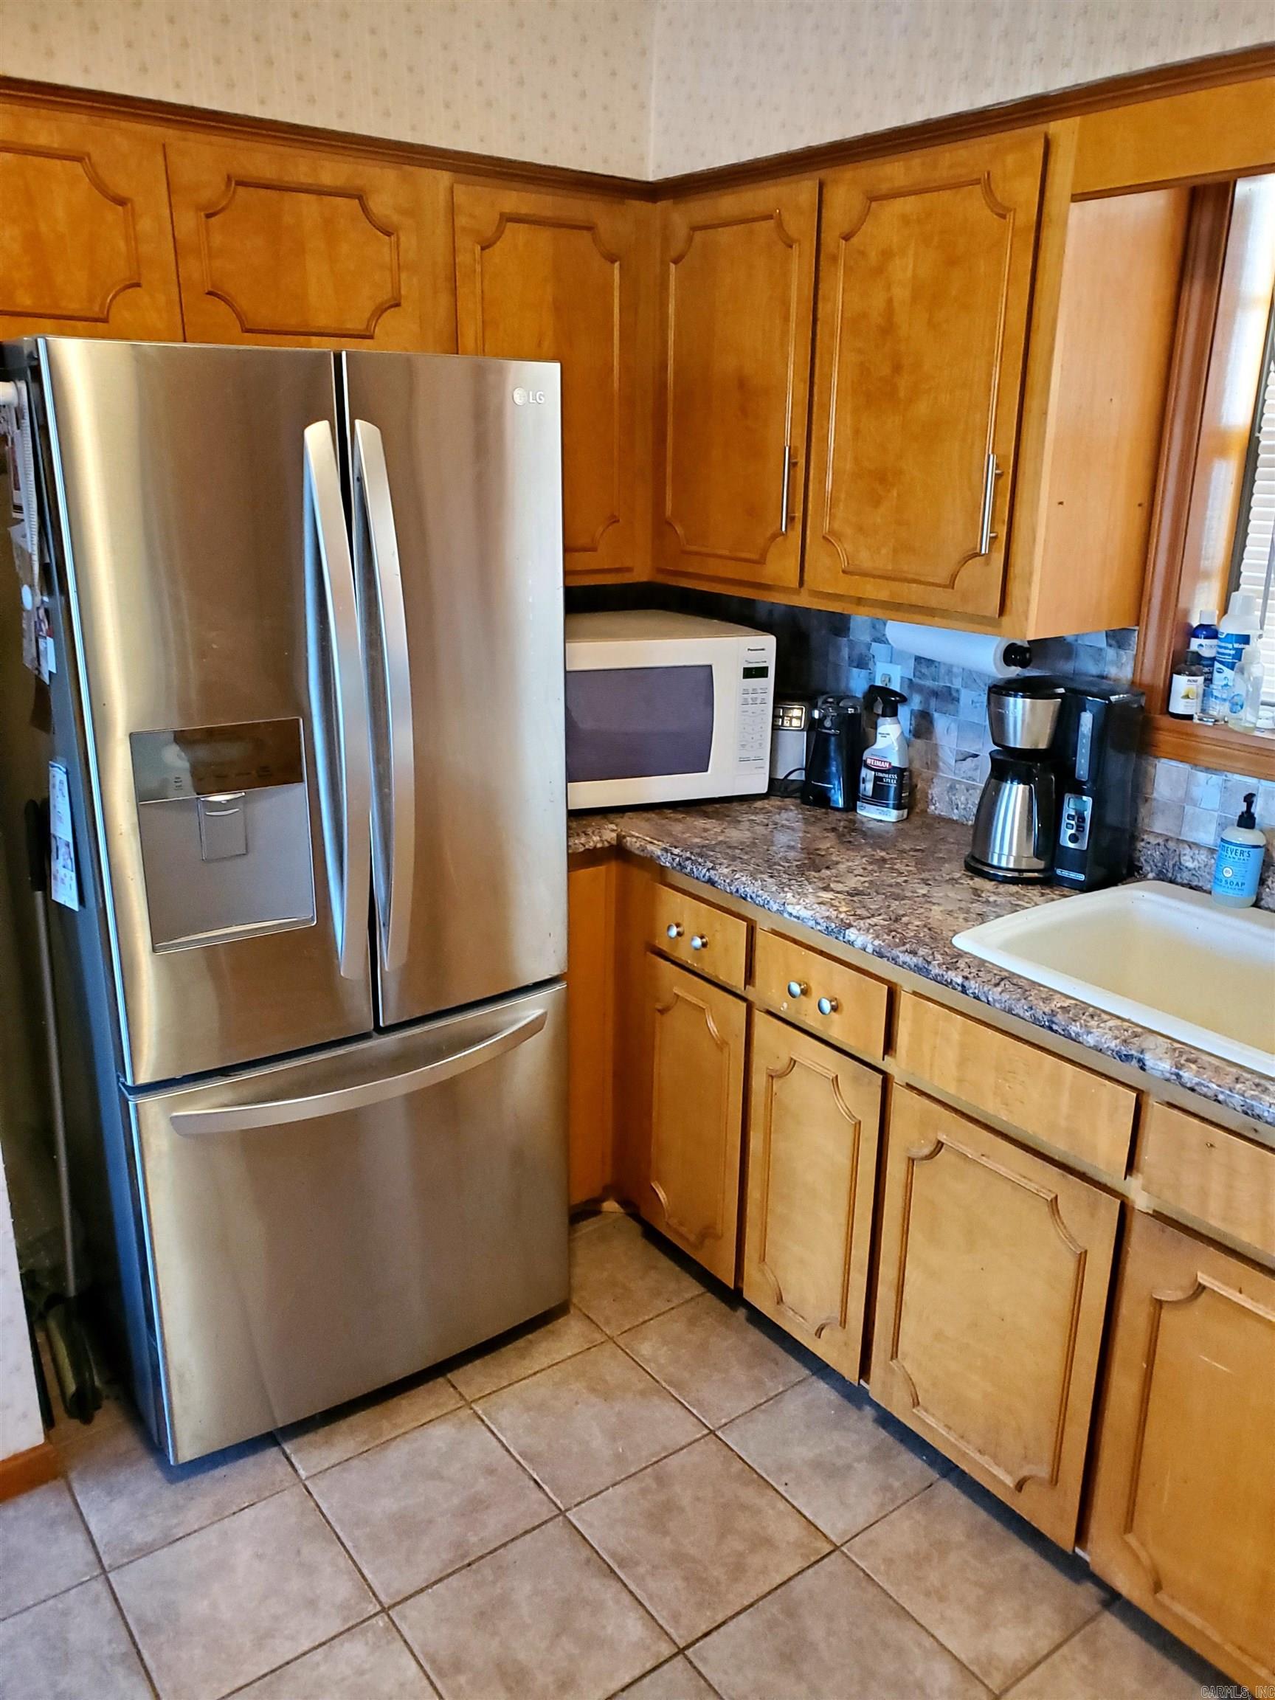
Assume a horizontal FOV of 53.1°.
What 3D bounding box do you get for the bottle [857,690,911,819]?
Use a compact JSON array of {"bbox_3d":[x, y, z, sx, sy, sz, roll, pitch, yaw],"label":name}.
[{"bbox_3d":[0.503,-0.199,2.571,0.055,0.264,0.107,-13,22,-36],"label":"bottle"}]

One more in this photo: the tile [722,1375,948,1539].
[{"bbox_3d":[0.333,1.029,2.189,0.271,0.010,0.302,-12,22,-35],"label":"tile"}]

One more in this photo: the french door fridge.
[{"bbox_3d":[-0.626,0.048,2.320,0.755,1.760,0.790,-10,21,-31],"label":"french door fridge"}]

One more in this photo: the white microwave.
[{"bbox_3d":[-0.082,-0.307,2.762,0.575,0.340,0.460,-8,20,-26],"label":"white microwave"}]

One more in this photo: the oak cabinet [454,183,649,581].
[{"bbox_3d":[-0.243,-0.913,2.591,0.441,0.716,0.310,-13,22,-36],"label":"oak cabinet"}]

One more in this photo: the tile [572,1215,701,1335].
[{"bbox_3d":[-0.035,0.875,2.659,0.271,0.010,0.302,-12,22,-35],"label":"tile"}]

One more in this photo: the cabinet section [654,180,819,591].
[{"bbox_3d":[0.311,-0.895,2.545,0.335,0.690,0.441,-12,21,-35],"label":"cabinet section"}]

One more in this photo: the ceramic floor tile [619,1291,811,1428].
[{"bbox_3d":[0.149,0.952,2.424,0.271,0.010,0.302,-12,22,-35],"label":"ceramic floor tile"}]

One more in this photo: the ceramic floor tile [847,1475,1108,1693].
[{"bbox_3d":[0.516,1.107,1.954,0.271,0.010,0.302,-12,22,-35],"label":"ceramic floor tile"}]

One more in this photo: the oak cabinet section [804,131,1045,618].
[{"bbox_3d":[0.581,-0.782,2.199,0.335,0.690,0.451,-12,21,-35],"label":"oak cabinet section"}]

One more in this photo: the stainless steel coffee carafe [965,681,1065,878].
[{"bbox_3d":[0.669,-0.123,2.237,0.160,0.325,0.170,-5,19,-17],"label":"stainless steel coffee carafe"}]

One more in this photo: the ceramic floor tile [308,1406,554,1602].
[{"bbox_3d":[-0.333,1.056,2.081,0.302,0.010,0.302,-12,22,-35],"label":"ceramic floor tile"}]

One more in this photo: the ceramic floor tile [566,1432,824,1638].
[{"bbox_3d":[0.098,1.080,2.022,0.302,0.010,0.302,-12,22,-35],"label":"ceramic floor tile"}]

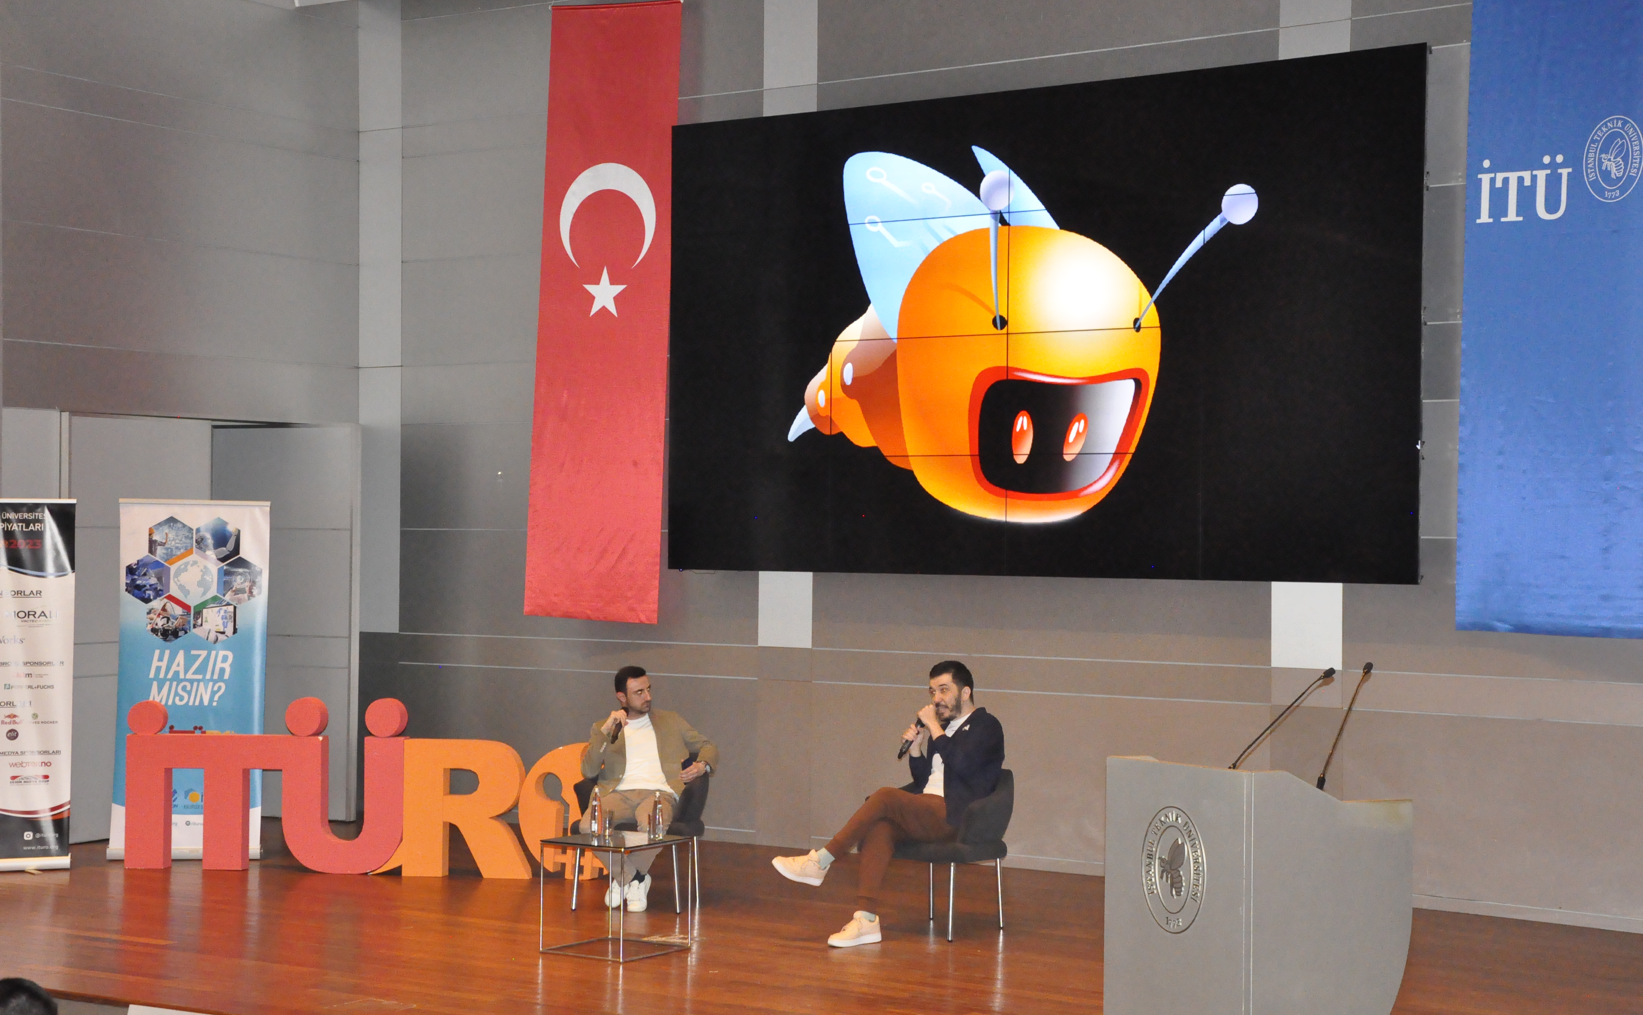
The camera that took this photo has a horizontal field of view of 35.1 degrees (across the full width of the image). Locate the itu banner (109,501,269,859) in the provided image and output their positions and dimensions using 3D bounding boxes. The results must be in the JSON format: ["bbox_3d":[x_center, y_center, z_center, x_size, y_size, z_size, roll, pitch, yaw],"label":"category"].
[{"bbox_3d":[-3.645,0.985,15.030,0.870,2.040,0.200,0,-1,5],"label":"itu banner"}]

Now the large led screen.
[{"bbox_3d":[1.083,-0.979,14.750,4.860,2.740,0.120,0,-1,35],"label":"large led screen"}]

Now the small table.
[{"bbox_3d":[-0.928,1.750,11.810,0.490,0.495,0.490,0,-1,35],"label":"small table"}]

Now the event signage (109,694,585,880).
[{"bbox_3d":[-2.440,1.535,14.390,2.920,0.955,0.150,0,-1,11],"label":"event signage"}]

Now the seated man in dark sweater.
[{"bbox_3d":[0.316,1.365,12.200,1.080,1.300,0.640,1,-1,-38],"label":"seated man in dark sweater"}]

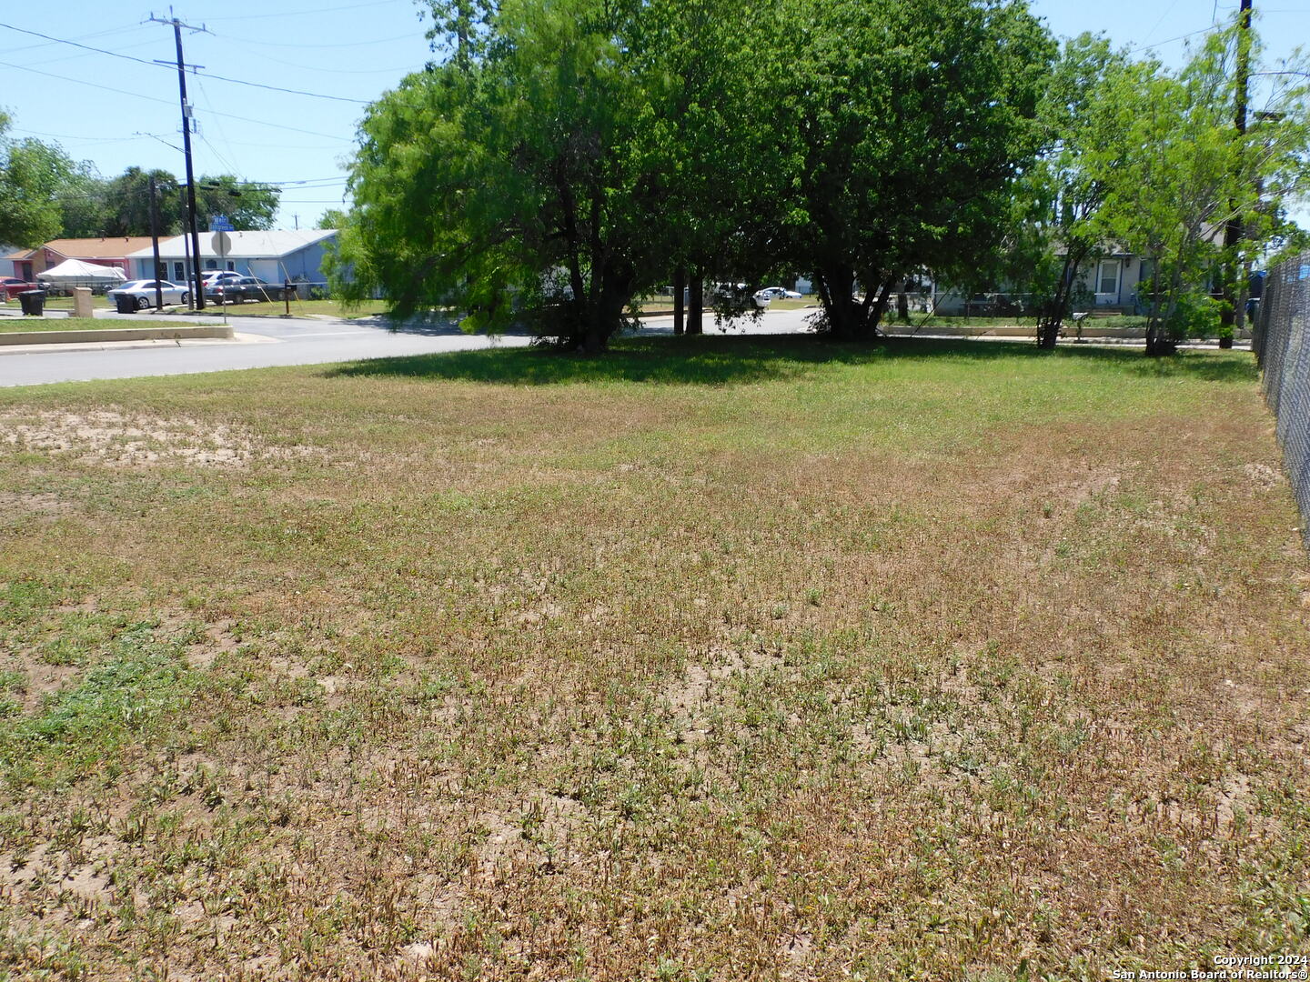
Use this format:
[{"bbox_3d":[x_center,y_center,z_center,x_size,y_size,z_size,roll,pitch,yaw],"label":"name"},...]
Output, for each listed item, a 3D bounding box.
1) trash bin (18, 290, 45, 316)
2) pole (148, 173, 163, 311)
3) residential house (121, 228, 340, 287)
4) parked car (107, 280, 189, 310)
[{"bbox_3d":[-27.916,-8.424,47.557,0.700,1.110,0.820,5,12,25],"label":"trash bin"},{"bbox_3d":[-26.269,-13.028,55.838,0.250,6.903,0.250,8,12,28],"label":"pole"},{"bbox_3d":[-26.497,-15.228,71.458,14.549,4.338,9.513,6,13,28],"label":"residential house"},{"bbox_3d":[-28.771,-11.357,60.863,1.820,1.460,4.850,6,16,28],"label":"parked car"}]

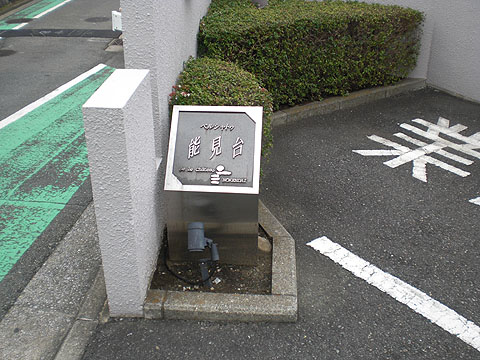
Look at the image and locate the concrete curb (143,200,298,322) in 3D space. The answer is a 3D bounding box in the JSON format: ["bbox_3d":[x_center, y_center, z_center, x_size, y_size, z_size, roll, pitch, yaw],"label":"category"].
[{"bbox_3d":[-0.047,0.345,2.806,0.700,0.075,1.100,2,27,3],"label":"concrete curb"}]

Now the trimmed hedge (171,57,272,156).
[{"bbox_3d":[-0.108,-0.307,3.337,0.620,0.700,1.100,1,27,1],"label":"trimmed hedge"}]

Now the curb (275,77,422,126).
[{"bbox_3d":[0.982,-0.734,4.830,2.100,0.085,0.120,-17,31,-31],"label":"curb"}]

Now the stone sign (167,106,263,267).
[{"bbox_3d":[-0.118,0.025,2.644,0.450,0.740,0.370,2,27,3],"label":"stone sign"}]

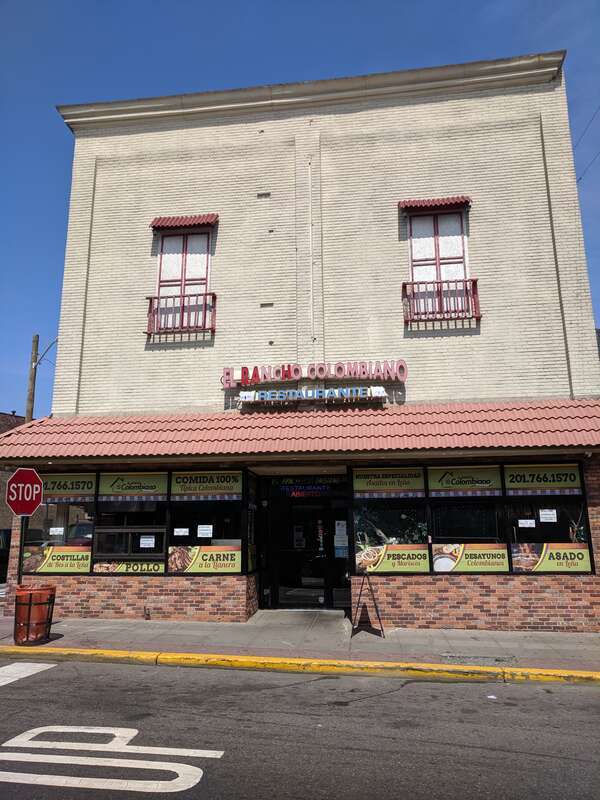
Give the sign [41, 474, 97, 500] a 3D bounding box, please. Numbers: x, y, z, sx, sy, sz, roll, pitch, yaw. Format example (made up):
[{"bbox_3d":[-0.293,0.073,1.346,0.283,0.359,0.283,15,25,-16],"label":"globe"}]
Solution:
[{"bbox_3d":[-4.810,1.786,12.215,1.426,0.569,0.030,-2,-13,8],"label":"sign"}]

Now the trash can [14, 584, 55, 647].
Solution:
[{"bbox_3d":[-4.090,3.268,9.201,0.554,0.802,0.554,0,-13,0],"label":"trash can"}]

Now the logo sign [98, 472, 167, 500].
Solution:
[{"bbox_3d":[-3.330,1.732,12.015,1.445,0.549,0.030,-2,-13,8],"label":"logo sign"}]

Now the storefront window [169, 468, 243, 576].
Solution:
[{"bbox_3d":[-1.825,2.351,11.651,1.450,1.975,0.079,-2,-13,8],"label":"storefront window"}]

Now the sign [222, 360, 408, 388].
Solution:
[{"bbox_3d":[0.283,-0.497,12.240,3.795,0.456,0.158,-2,-13,8],"label":"sign"}]

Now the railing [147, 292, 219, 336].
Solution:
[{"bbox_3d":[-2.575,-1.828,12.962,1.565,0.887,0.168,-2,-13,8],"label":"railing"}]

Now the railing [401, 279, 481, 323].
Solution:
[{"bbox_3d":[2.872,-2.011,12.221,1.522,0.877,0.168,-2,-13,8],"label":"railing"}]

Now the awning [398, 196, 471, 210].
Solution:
[{"bbox_3d":[2.840,-4.187,12.691,1.500,0.297,0.238,-2,-13,8],"label":"awning"}]

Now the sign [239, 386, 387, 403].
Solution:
[{"bbox_3d":[0.249,-0.085,12.129,2.971,0.221,0.178,-2,-13,8],"label":"sign"}]

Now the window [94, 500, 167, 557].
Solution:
[{"bbox_3d":[-3.356,2.523,11.831,1.485,1.084,0.079,-2,-13,8],"label":"window"}]

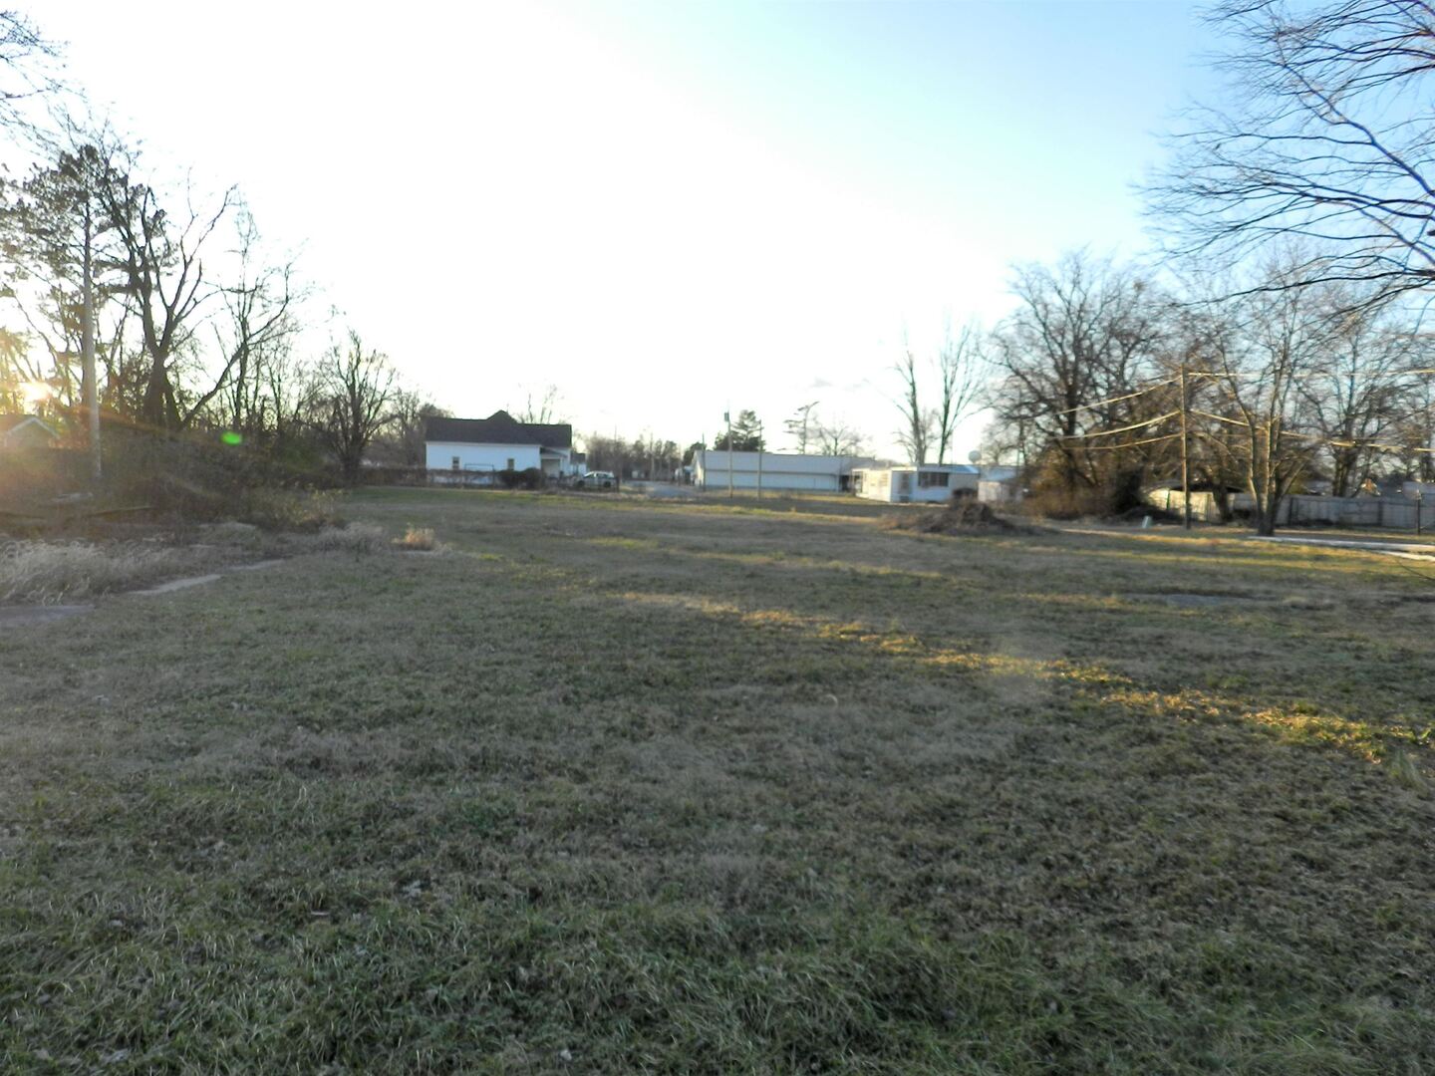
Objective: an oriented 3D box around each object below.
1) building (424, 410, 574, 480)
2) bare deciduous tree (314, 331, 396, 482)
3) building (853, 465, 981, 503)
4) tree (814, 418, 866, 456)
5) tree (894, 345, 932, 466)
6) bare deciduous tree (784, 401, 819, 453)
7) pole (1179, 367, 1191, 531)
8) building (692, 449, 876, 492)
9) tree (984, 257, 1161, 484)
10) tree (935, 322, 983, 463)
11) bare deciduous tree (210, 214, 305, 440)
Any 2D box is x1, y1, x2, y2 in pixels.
[{"bbox_3d":[-22.474,-9.446,94.000,14.600,7.337,10.000,1,4,-6],"label":"building"},{"bbox_3d":[-29.030,-10.454,73.000,6.300,12.204,6.200,1,4,-6],"label":"bare deciduous tree"},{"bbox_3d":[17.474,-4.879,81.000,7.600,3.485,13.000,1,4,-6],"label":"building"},{"bbox_3d":[19.921,-13.533,148.000,8.200,11.686,7.800,1,4,-6],"label":"tree"},{"bbox_3d":[20.807,-12.136,97.000,4.100,15.911,4.000,1,4,-6],"label":"tree"},{"bbox_3d":[13.554,-15.093,148.000,5.500,14.387,5.200,1,4,-6],"label":"bare deciduous tree"},{"bbox_3d":[22.314,-4.411,43.500,0.270,8.007,0.270,-5,4,-6],"label":"pole"},{"bbox_3d":[9.189,-9.508,130.000,22.500,5.753,14.000,1,4,-6],"label":"building"},{"bbox_3d":[22.063,-9.396,56.000,10.600,16.108,10.000,1,4,-6],"label":"tree"},{"bbox_3d":[25.338,-13.433,97.000,5.000,18.803,5.000,1,4,-6],"label":"tree"},{"bbox_3d":[-24.398,-9.794,48.000,4.900,14.929,4.700,1,4,-6],"label":"bare deciduous tree"}]

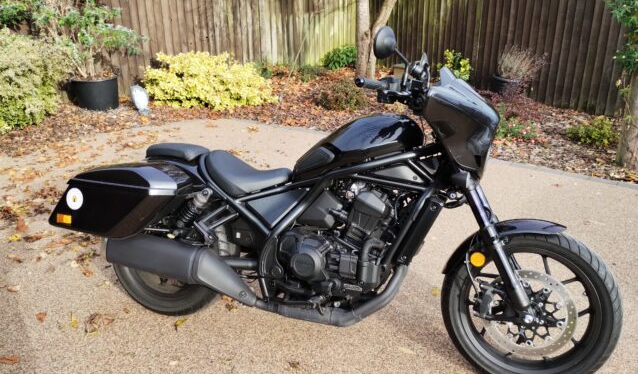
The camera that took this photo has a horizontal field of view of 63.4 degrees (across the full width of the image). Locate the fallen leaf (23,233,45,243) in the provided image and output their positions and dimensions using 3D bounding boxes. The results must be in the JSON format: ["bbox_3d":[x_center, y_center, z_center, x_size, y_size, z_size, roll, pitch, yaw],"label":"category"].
[{"bbox_3d":[-1.717,0.310,3.108,0.140,0.018,0.065,-12,25,-28],"label":"fallen leaf"}]

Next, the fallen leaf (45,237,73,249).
[{"bbox_3d":[-1.524,0.332,3.029,0.145,0.025,0.070,-16,27,-37],"label":"fallen leaf"}]

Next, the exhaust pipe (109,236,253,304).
[{"bbox_3d":[-0.571,0.318,2.122,0.690,0.175,0.165,12,12,15],"label":"exhaust pipe"}]

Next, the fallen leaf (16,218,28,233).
[{"bbox_3d":[-1.849,0.247,3.213,0.075,0.045,0.110,-5,22,-14],"label":"fallen leaf"}]

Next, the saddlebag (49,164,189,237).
[{"bbox_3d":[-0.817,0.040,2.112,0.540,0.280,0.200,7,10,16],"label":"saddlebag"}]

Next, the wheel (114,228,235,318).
[{"bbox_3d":[-0.670,0.277,2.357,0.635,0.635,0.180,7,10,16],"label":"wheel"}]

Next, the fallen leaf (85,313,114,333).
[{"bbox_3d":[-0.989,0.615,2.326,0.130,0.025,0.115,-9,23,-20],"label":"fallen leaf"}]

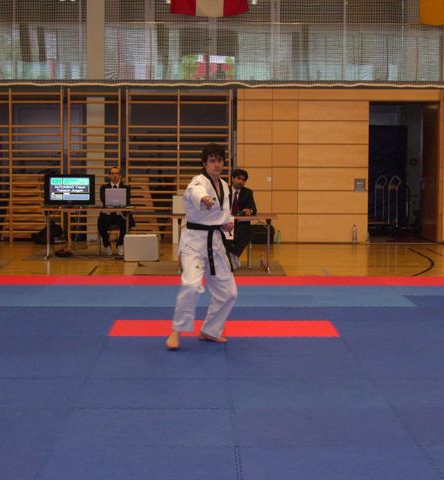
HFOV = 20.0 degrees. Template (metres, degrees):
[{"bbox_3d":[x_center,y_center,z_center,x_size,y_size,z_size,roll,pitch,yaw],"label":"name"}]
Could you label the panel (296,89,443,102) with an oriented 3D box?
[{"bbox_3d":[2.507,-2.477,21.512,2.470,0.230,0.050,0,4,-1],"label":"panel"}]

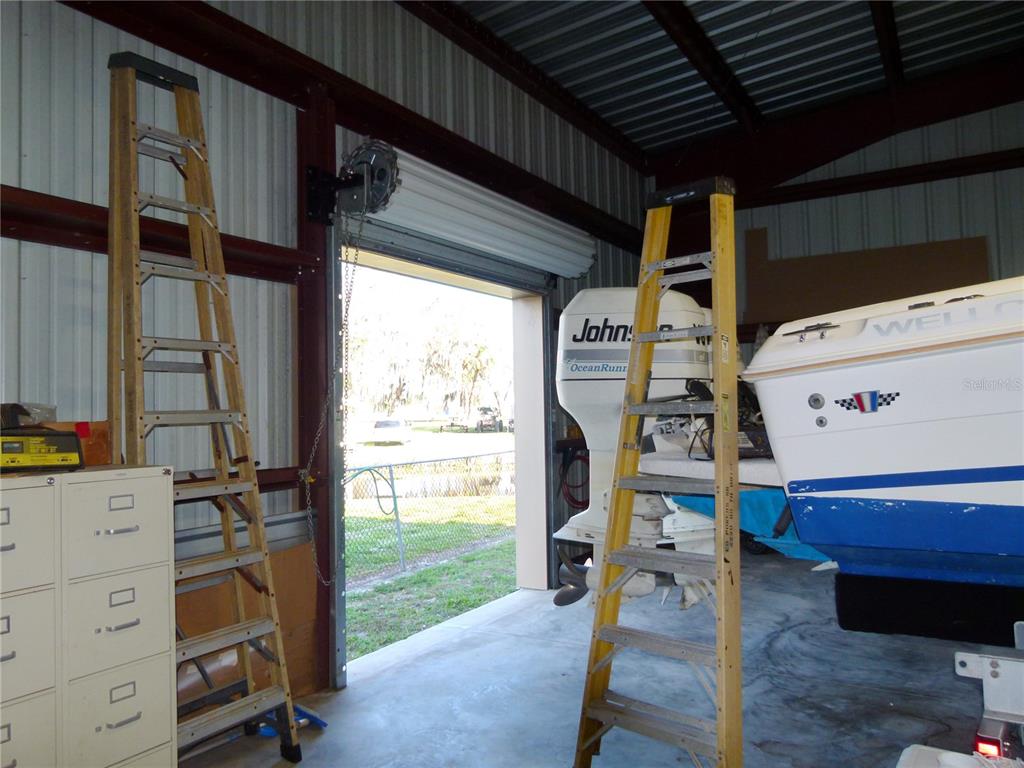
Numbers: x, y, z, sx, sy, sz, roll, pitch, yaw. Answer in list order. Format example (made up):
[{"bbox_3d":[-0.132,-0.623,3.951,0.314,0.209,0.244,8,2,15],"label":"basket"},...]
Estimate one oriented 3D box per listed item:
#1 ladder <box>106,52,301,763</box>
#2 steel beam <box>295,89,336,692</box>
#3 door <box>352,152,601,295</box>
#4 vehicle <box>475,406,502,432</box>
[{"bbox_3d":[-1.337,0.126,3.092,0.530,3.020,0.760,-2,-2,33],"label":"ladder"},{"bbox_3d":[-1.079,0.031,4.096,0.200,3.270,0.130,-2,-2,30],"label":"steel beam"},{"bbox_3d":[-0.135,-1.024,5.103,0.410,0.550,2.530,-2,-2,30],"label":"door"},{"bbox_3d":[-1.804,2.871,59.300,1.880,2.000,3.300,-1,-2,6],"label":"vehicle"}]

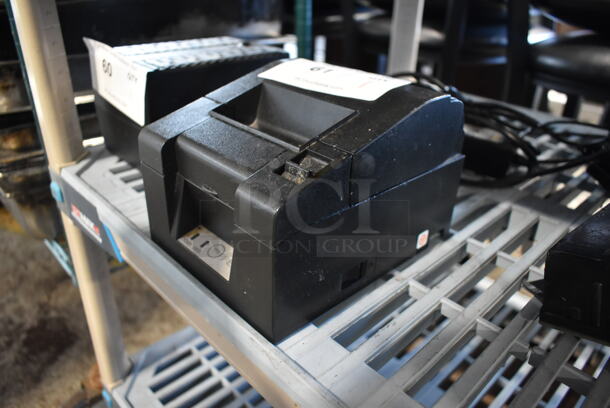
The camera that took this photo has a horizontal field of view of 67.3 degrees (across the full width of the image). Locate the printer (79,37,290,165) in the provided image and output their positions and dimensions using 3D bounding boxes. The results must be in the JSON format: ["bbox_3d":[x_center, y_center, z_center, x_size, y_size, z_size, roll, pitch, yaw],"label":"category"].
[{"bbox_3d":[-0.119,-0.110,0.497,0.167,0.108,0.121,-23,38,-40],"label":"printer"}]

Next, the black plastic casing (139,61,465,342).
[{"bbox_3d":[0.005,-0.031,0.342,0.198,0.125,0.146,-22,36,-39],"label":"black plastic casing"}]

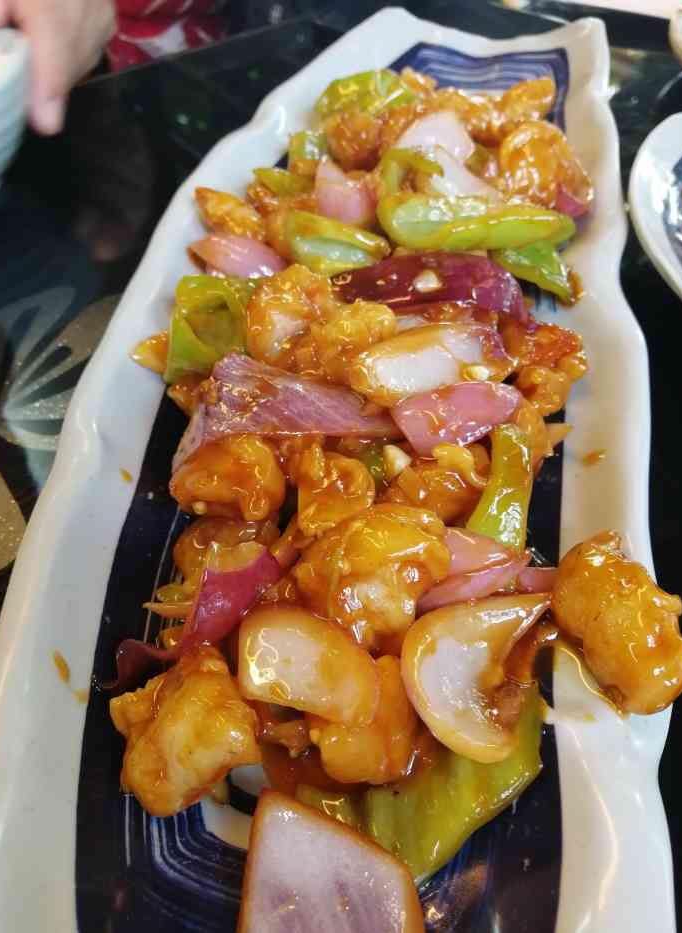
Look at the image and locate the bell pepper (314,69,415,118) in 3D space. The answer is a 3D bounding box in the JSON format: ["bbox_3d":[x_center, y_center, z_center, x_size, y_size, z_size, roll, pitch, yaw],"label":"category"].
[{"bbox_3d":[0.012,-0.198,0.391,0.052,0.022,0.029,-5,60,-1],"label":"bell pepper"}]

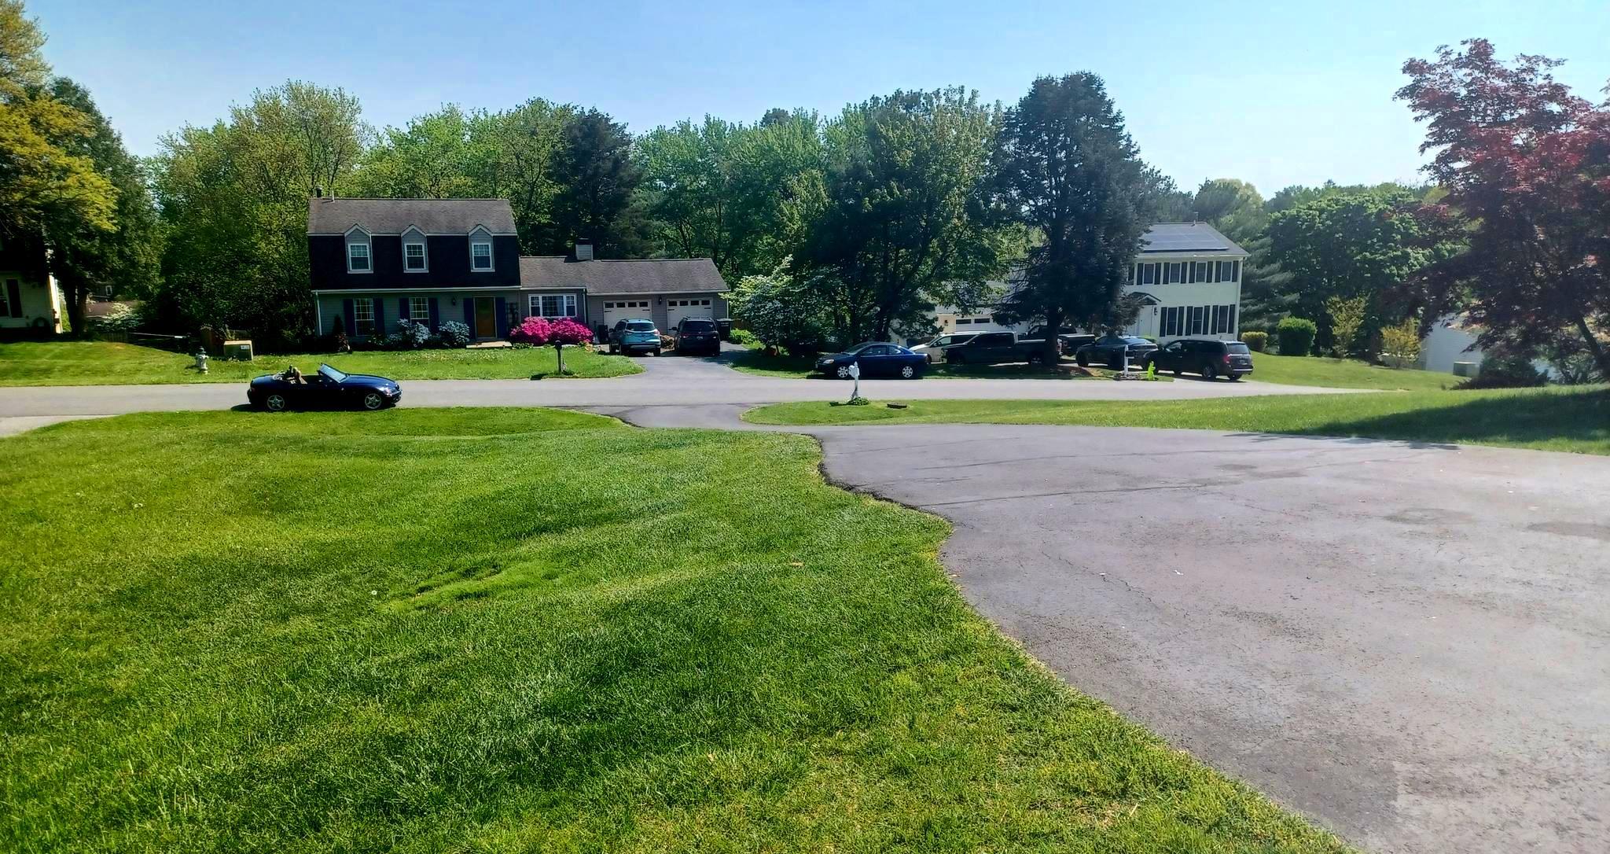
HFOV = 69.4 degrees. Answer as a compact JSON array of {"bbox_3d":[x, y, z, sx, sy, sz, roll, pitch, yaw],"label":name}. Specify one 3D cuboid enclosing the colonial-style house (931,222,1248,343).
[{"bbox_3d":[15.399,-8.587,70.778,21.595,7.400,8.600,-4,12,-22],"label":"colonial-style house"}]

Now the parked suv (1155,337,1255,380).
[{"bbox_3d":[18.431,-3.292,54.352,1.950,1.720,5.000,-7,13,-32],"label":"parked suv"}]

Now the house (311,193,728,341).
[{"bbox_3d":[-15.378,-8.665,63.364,20.980,7.300,8.600,-4,12,-19],"label":"house"}]

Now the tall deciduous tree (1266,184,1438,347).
[{"bbox_3d":[33.130,-9.507,70.002,10.753,10.074,10.000,0,11,0],"label":"tall deciduous tree"}]

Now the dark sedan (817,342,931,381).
[{"bbox_3d":[2.781,-2.832,48.030,4.600,1.420,1.750,0,11,0],"label":"dark sedan"}]

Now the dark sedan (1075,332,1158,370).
[{"bbox_3d":[15.287,-3.704,57.176,1.880,1.470,4.900,-4,9,-17],"label":"dark sedan"}]

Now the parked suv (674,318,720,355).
[{"bbox_3d":[-5.241,-4.583,55.457,1.920,1.740,4.700,-2,11,-9],"label":"parked suv"}]

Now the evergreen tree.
[{"bbox_3d":[12.557,-9.512,54.495,7.487,13.615,7.300,-3,12,-15],"label":"evergreen tree"}]

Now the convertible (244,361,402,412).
[{"bbox_3d":[-12.959,-1.114,31.505,4.020,1.240,1.700,-1,11,-14],"label":"convertible"}]

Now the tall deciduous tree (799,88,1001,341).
[{"bbox_3d":[4.406,-9.176,53.733,9.220,12.514,9.000,0,11,0],"label":"tall deciduous tree"}]

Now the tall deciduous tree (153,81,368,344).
[{"bbox_3d":[-28.347,-11.010,60.518,11.195,13.522,10.000,-3,12,-15],"label":"tall deciduous tree"}]

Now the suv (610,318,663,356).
[{"bbox_3d":[-7.894,-4.181,53.864,1.860,1.680,4.550,-4,11,-16],"label":"suv"}]

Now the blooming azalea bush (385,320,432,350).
[{"bbox_3d":[-19.587,-4.599,57.474,2.301,1.434,1.800,-4,12,-19],"label":"blooming azalea bush"}]

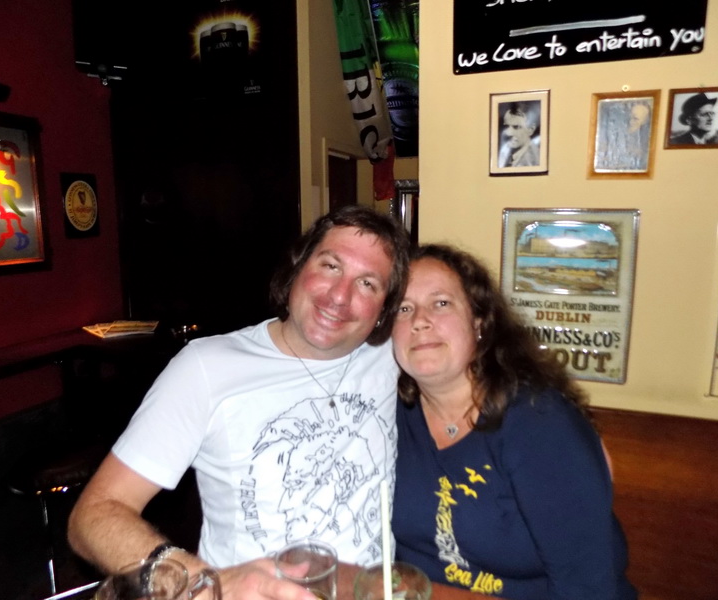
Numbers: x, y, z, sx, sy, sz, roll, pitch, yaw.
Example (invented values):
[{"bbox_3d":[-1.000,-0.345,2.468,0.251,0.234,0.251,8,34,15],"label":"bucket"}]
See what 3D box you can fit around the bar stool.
[{"bbox_3d":[-1.180,0.983,2.155,0.370,0.760,0.370,3,10,20],"label":"bar stool"}]

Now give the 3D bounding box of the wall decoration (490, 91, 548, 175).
[{"bbox_3d":[0.384,-0.396,1.272,0.138,0.195,0.018,3,10,20],"label":"wall decoration"}]

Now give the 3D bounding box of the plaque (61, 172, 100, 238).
[{"bbox_3d":[-1.328,-0.449,2.540,0.012,0.300,0.195,3,10,20],"label":"plaque"}]

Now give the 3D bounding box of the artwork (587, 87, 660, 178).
[{"bbox_3d":[0.595,-0.368,1.196,0.137,0.190,0.018,3,10,20],"label":"artwork"}]

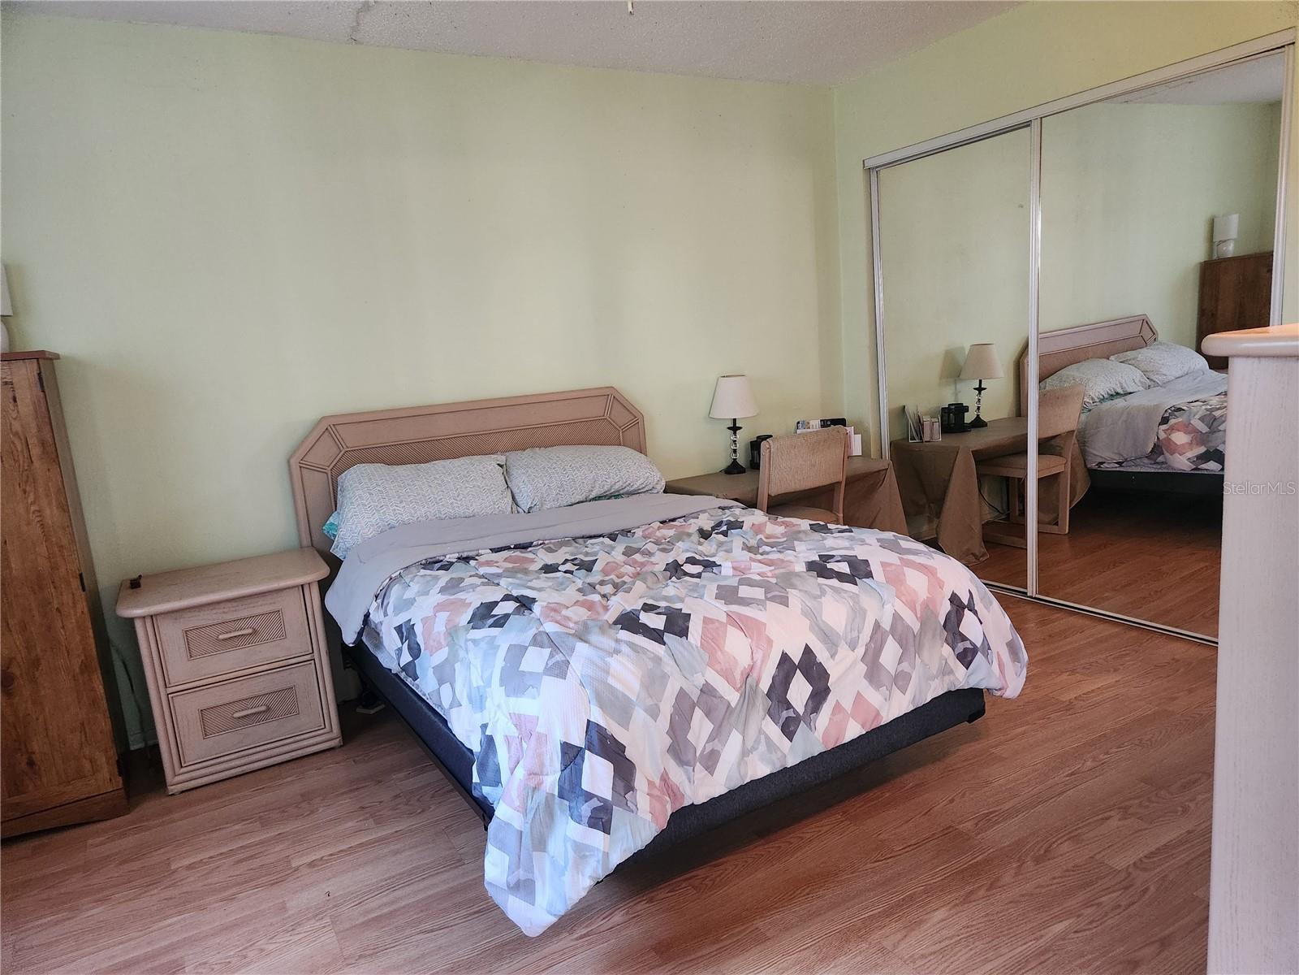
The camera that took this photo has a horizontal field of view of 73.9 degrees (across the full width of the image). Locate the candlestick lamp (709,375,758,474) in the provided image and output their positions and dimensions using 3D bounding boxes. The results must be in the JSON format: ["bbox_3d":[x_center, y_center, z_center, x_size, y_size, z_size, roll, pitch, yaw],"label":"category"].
[{"bbox_3d":[0.414,-0.303,4.205,0.239,0.481,0.239,-4,10,1],"label":"candlestick lamp"}]

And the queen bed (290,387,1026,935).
[{"bbox_3d":[-0.129,0.252,2.929,1.703,1.044,2.022,-10,12,-28],"label":"queen bed"}]

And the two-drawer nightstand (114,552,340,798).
[{"bbox_3d":[-1.357,0.584,2.865,0.598,0.606,0.438,-10,11,-28],"label":"two-drawer nightstand"}]

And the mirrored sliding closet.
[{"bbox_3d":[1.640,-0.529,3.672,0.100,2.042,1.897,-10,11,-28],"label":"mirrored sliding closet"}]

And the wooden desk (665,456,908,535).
[{"bbox_3d":[0.651,0.209,4.206,1.076,0.558,0.548,-10,11,-28],"label":"wooden desk"}]

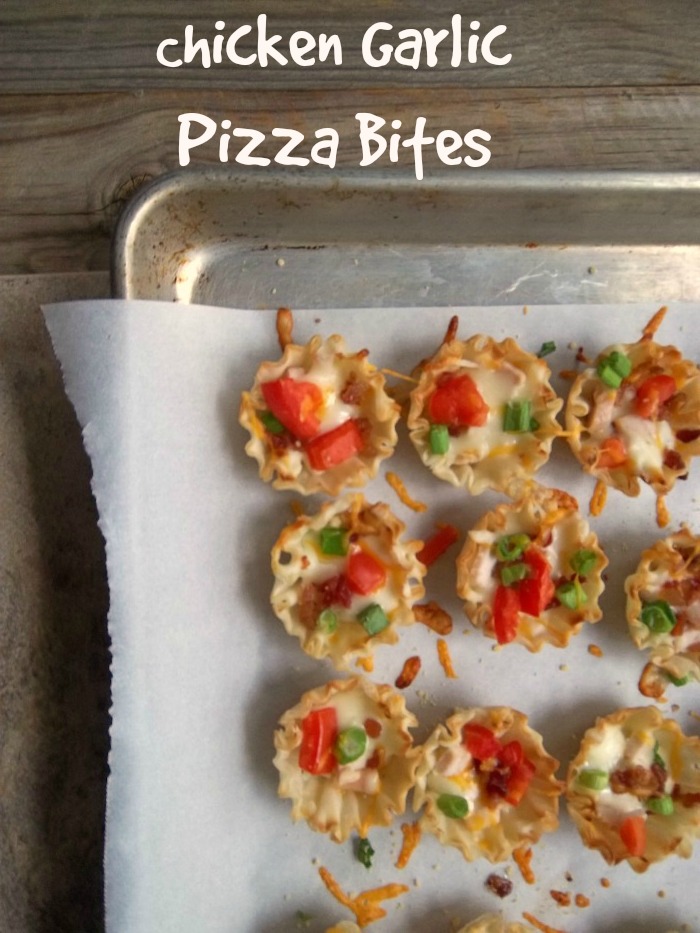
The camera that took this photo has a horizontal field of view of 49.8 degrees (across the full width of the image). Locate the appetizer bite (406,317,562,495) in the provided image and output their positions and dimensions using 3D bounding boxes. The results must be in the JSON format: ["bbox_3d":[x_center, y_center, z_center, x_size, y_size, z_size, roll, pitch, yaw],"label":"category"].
[{"bbox_3d":[0.040,-0.017,0.236,0.046,0.024,0.049,0,92,0],"label":"appetizer bite"}]

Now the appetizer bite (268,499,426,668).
[{"bbox_3d":[0.000,0.035,0.238,0.047,0.024,0.053,0,92,0],"label":"appetizer bite"}]

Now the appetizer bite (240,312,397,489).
[{"bbox_3d":[-0.009,-0.017,0.236,0.047,0.024,0.049,0,92,0],"label":"appetizer bite"}]

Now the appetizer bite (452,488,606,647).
[{"bbox_3d":[0.054,0.031,0.238,0.045,0.024,0.048,0,92,0],"label":"appetizer bite"}]

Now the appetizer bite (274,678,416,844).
[{"bbox_3d":[-0.001,0.088,0.240,0.044,0.024,0.051,0,92,0],"label":"appetizer bite"}]

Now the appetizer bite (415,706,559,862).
[{"bbox_3d":[0.042,0.096,0.241,0.045,0.024,0.048,0,92,0],"label":"appetizer bite"}]

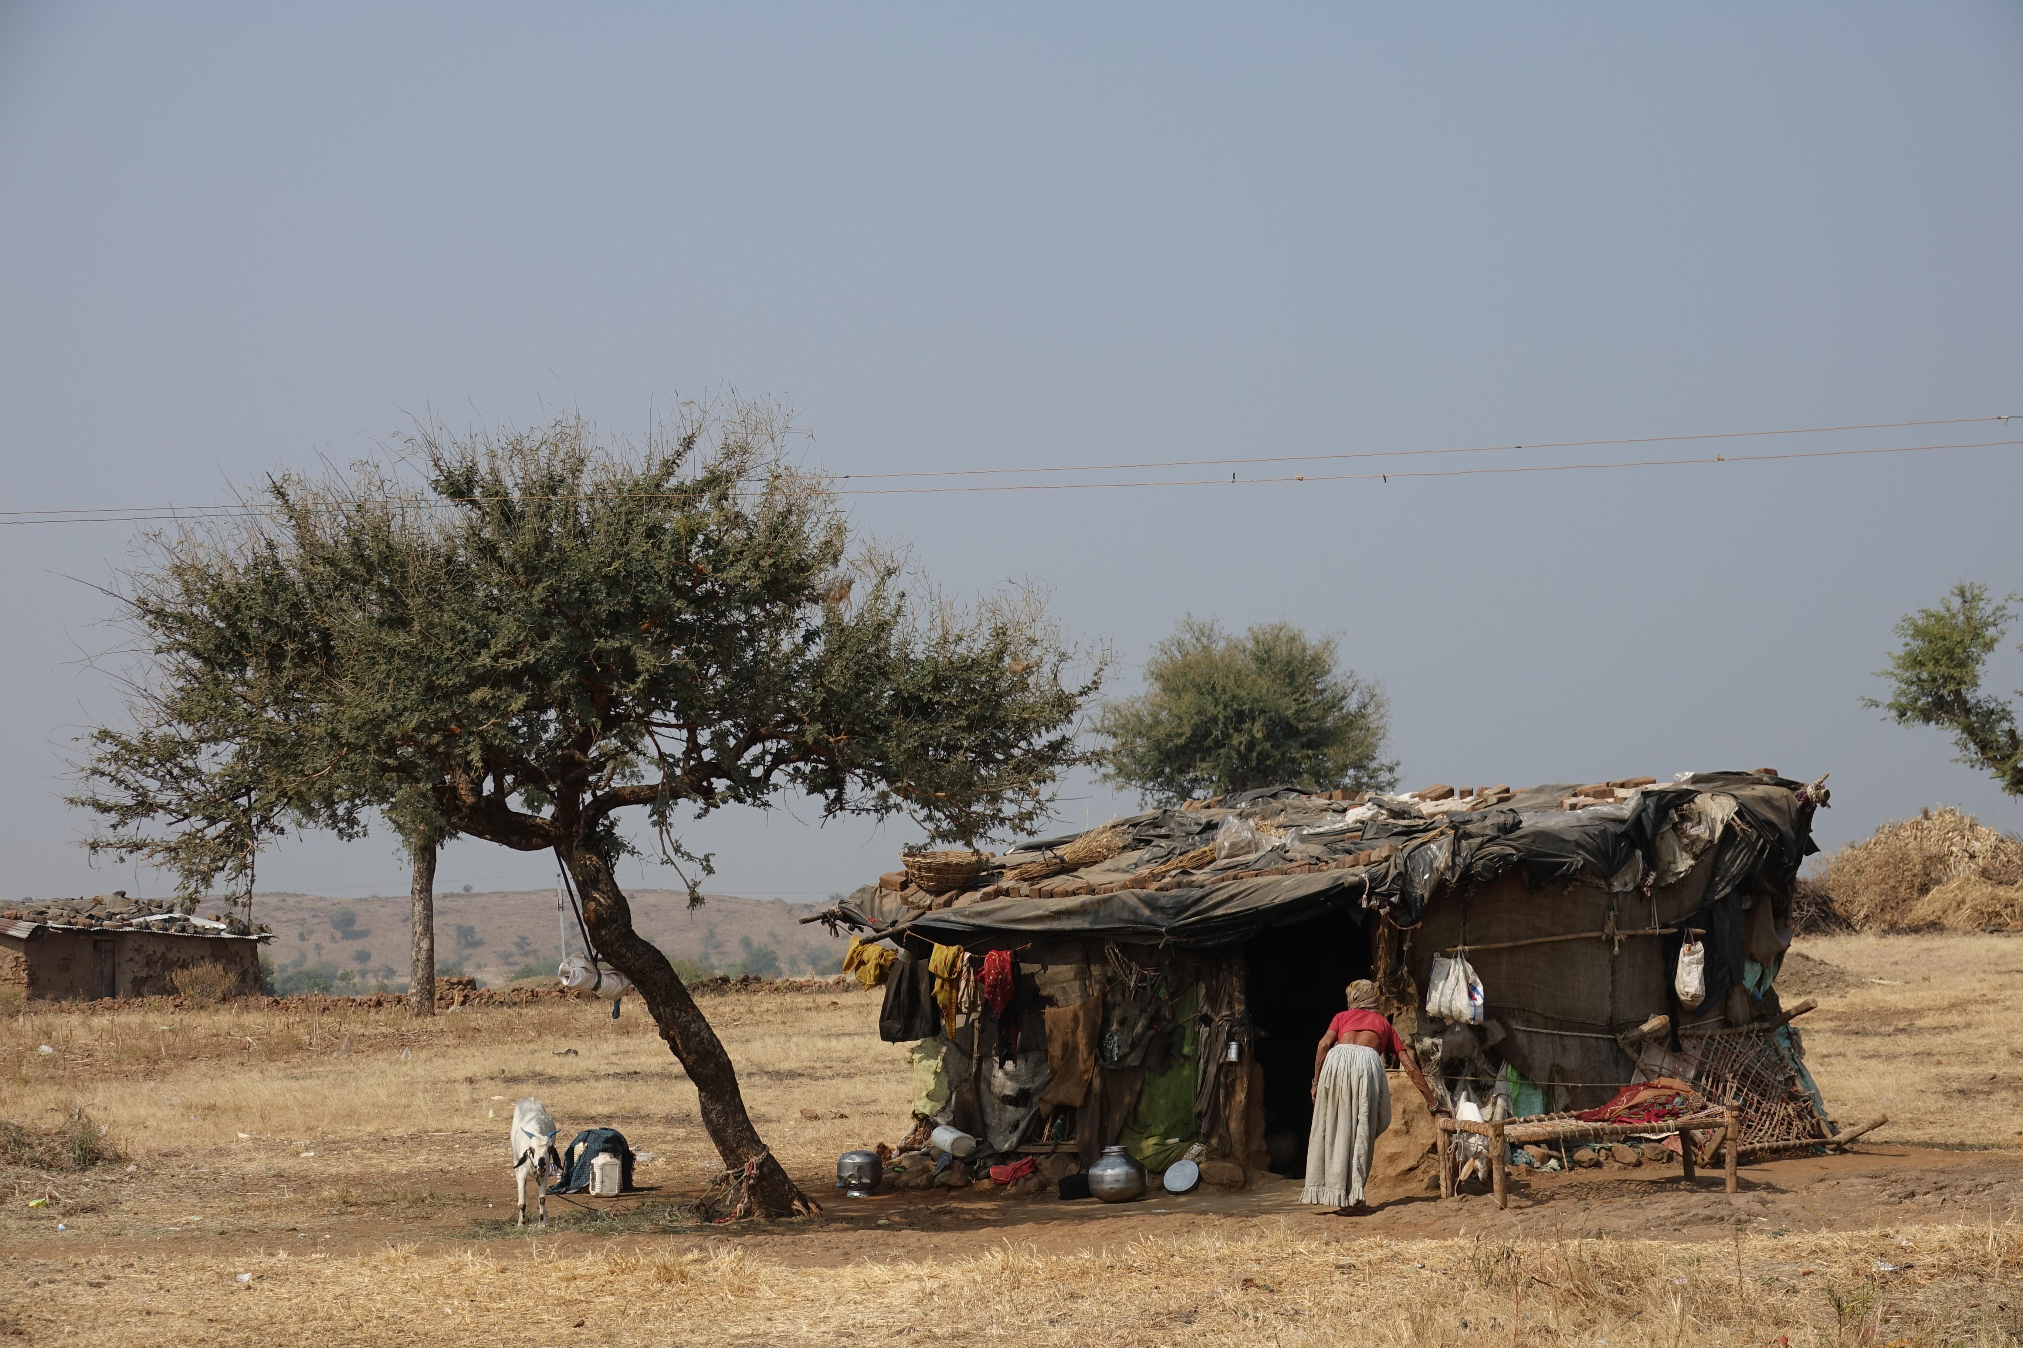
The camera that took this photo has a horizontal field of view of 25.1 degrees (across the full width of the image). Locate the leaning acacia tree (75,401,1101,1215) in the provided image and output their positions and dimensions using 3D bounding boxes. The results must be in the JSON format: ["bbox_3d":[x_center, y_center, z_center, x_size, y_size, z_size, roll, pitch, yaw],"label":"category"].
[{"bbox_3d":[-2.400,0.812,25.995,5.750,4.600,4.900,0,-3,0],"label":"leaning acacia tree"}]

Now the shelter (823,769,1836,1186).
[{"bbox_3d":[2.200,1.968,29.636,4.500,2.600,4.700,-2,-4,33],"label":"shelter"}]

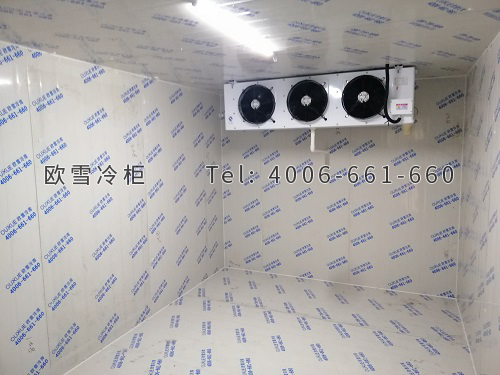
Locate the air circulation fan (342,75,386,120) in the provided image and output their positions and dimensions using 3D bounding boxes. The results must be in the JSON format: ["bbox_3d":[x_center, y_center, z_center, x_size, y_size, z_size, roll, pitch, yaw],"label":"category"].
[{"bbox_3d":[0.891,-0.698,2.914,0.347,0.347,0.090,2,7,23],"label":"air circulation fan"}]

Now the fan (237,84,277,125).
[{"bbox_3d":[0.071,-0.718,3.270,0.347,0.347,0.090,2,7,23],"label":"fan"}]

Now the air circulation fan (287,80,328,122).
[{"bbox_3d":[0.481,-0.709,3.092,0.347,0.347,0.090,2,7,23],"label":"air circulation fan"}]

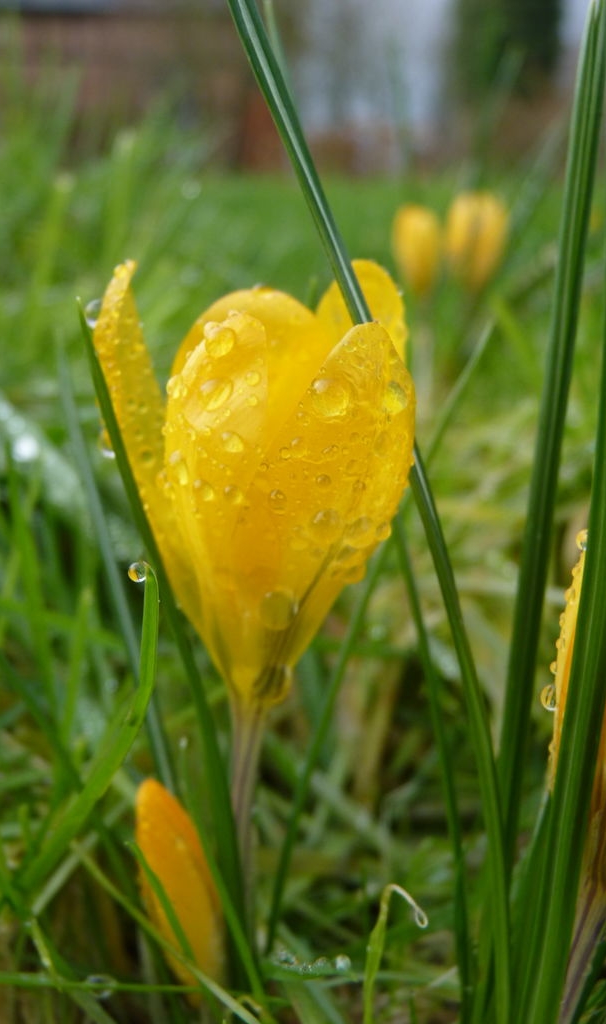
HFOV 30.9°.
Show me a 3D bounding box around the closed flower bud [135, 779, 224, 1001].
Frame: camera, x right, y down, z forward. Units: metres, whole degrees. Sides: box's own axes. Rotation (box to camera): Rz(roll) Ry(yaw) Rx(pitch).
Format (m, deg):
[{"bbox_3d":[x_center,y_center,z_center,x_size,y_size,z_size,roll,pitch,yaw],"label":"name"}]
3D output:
[{"bbox_3d":[-0.015,0.047,0.135,0.010,0.032,0.010,-9,18,0],"label":"closed flower bud"}]

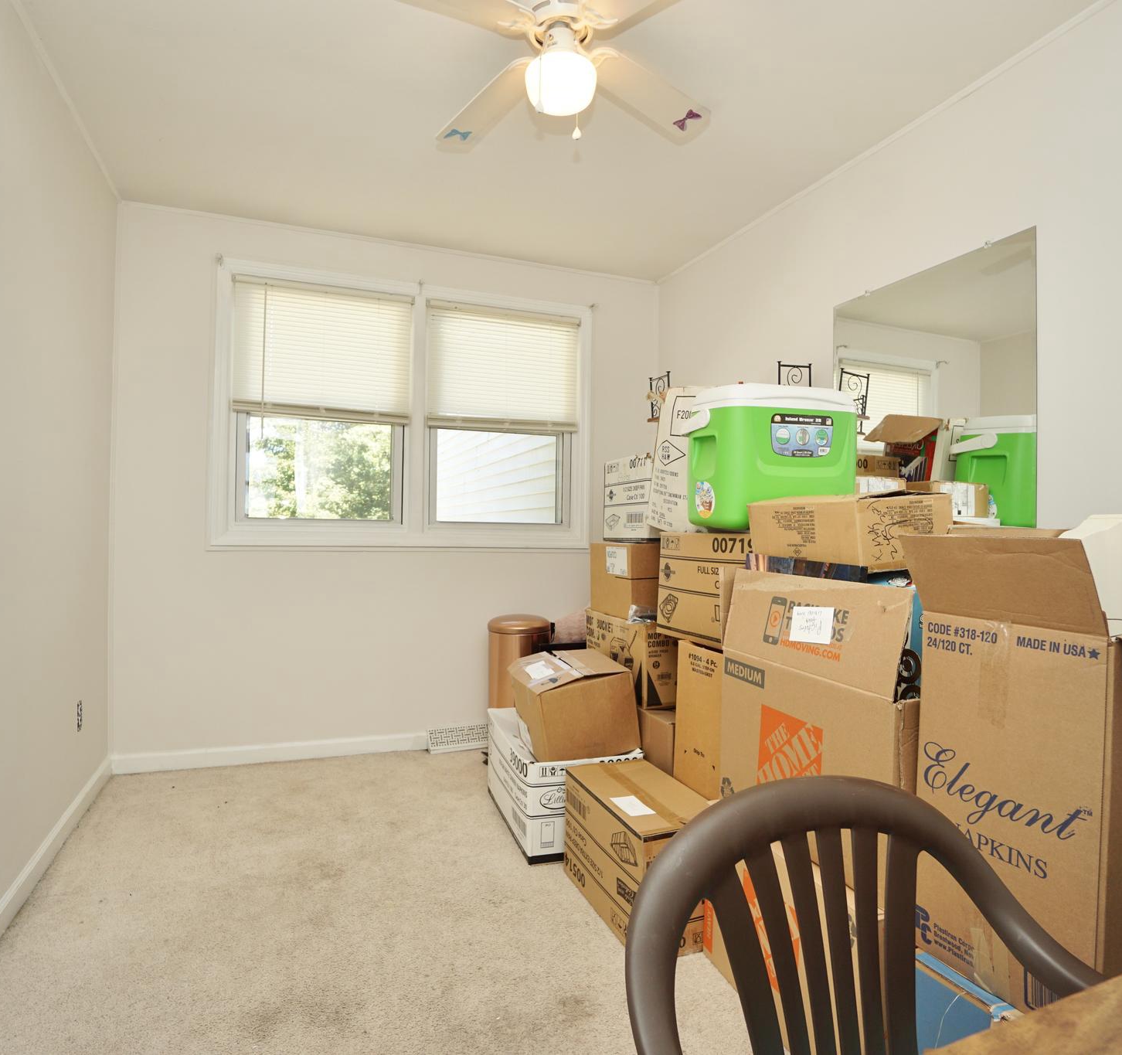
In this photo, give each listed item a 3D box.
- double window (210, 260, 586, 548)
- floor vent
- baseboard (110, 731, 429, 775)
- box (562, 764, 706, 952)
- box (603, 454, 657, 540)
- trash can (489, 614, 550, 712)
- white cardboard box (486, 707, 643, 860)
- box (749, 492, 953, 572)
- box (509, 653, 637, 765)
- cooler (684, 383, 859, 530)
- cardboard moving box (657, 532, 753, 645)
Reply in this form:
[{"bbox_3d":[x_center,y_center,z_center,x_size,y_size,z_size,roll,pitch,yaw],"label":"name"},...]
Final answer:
[{"bbox_3d":[-0.694,-0.528,3.204,1.770,1.270,0.090,1,0,-18],"label":"double window"},{"bbox_3d":[-0.454,1.028,3.260,0.400,0.115,0.060,1,0,-18],"label":"floor vent"},{"bbox_3d":[-1.282,1.031,3.024,1.342,0.083,0.020,1,1,-19],"label":"baseboard"},{"bbox_3d":[0.247,0.960,1.981,0.299,0.329,0.480,1,1,-24],"label":"box"},{"bbox_3d":[0.424,-0.101,2.494,0.400,0.300,0.370,1,0,-21],"label":"box"},{"bbox_3d":[-0.196,0.755,3.081,0.325,0.685,0.295,1,1,-11],"label":"trash can"},{"bbox_3d":[-0.011,0.930,2.501,0.400,0.325,0.646,1,0,-18],"label":"white cardboard box"},{"bbox_3d":[0.657,0.012,1.556,0.260,0.138,0.360,1,0,-22],"label":"box"},{"bbox_3d":[0.042,0.663,2.459,0.345,0.288,0.378,-9,5,-19],"label":"box"},{"bbox_3d":[0.630,-0.196,2.043,0.410,0.420,0.345,1,0,-14],"label":"cooler"},{"bbox_3d":[0.604,0.192,2.062,0.380,0.335,0.500,1,1,-23],"label":"cardboard moving box"}]

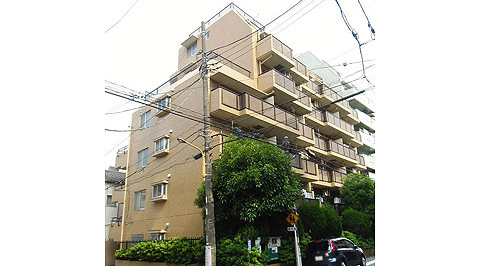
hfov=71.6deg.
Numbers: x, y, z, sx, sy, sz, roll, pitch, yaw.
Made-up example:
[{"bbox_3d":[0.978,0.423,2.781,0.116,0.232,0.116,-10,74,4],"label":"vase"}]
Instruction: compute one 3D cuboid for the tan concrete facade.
[{"bbox_3d":[2.584,1.756,28.283,11.100,17.200,22.500,-17,-23,37],"label":"tan concrete facade"}]

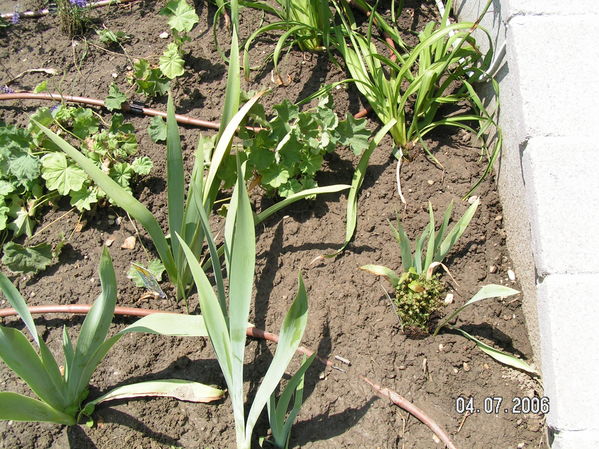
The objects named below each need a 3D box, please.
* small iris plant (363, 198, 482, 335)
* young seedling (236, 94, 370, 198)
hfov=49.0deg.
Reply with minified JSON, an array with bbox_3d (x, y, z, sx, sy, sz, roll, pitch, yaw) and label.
[{"bbox_3d":[0.244,0.082,1.325,0.242,0.180,0.217,0,54,0],"label":"small iris plant"},{"bbox_3d":[0.009,-0.185,1.516,0.309,0.190,0.215,0,54,0],"label":"young seedling"}]

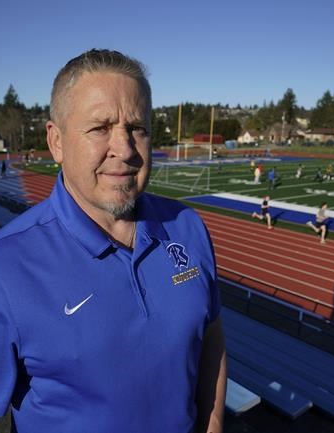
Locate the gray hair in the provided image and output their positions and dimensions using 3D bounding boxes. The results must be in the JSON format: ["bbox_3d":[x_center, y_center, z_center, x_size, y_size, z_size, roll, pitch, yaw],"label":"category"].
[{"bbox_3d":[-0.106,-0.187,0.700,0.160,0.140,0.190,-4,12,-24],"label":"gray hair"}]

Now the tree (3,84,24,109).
[{"bbox_3d":[-65.554,-46.891,185.017,9.395,18.244,9.395,-3,12,-19],"label":"tree"}]

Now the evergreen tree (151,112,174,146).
[{"bbox_3d":[-1.588,-25.069,125.007,6.348,9.621,6.348,1,11,-1],"label":"evergreen tree"}]

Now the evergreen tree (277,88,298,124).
[{"bbox_3d":[48.677,-42.740,175.016,8.887,17.287,8.887,4,11,15],"label":"evergreen tree"}]

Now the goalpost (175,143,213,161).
[{"bbox_3d":[4.387,-11.255,76.555,7.500,2.500,1.800,-8,14,-37],"label":"goalpost"}]

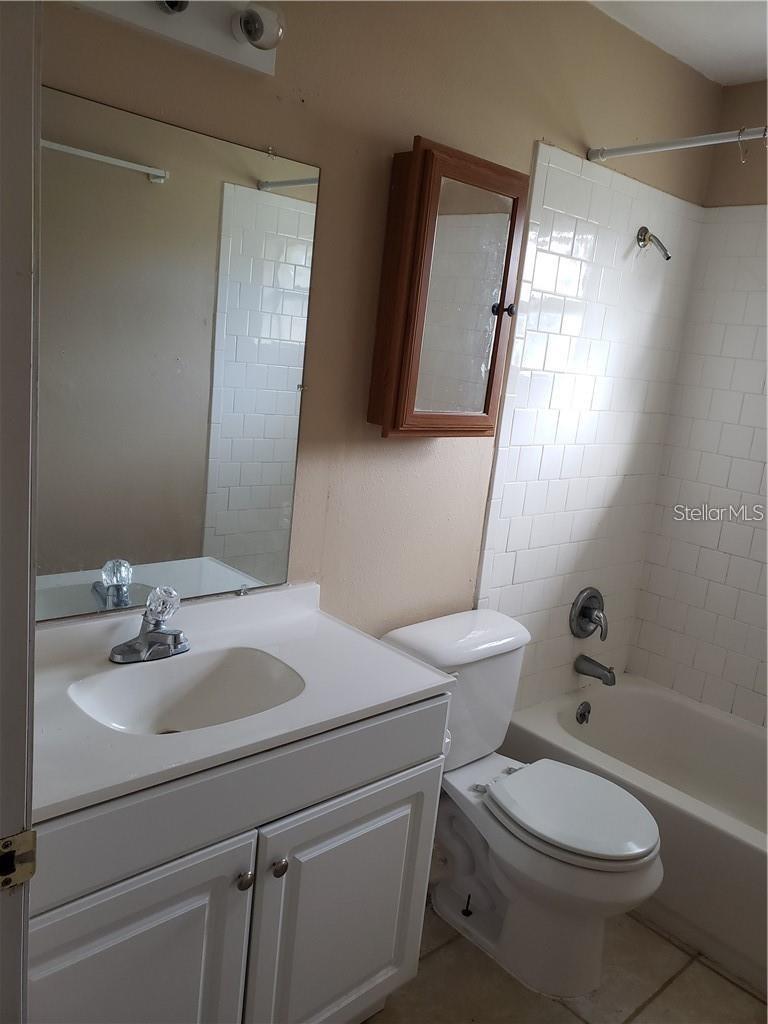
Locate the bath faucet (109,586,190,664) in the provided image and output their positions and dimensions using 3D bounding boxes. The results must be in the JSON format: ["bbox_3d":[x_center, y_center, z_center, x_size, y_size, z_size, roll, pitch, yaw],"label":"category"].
[{"bbox_3d":[-0.418,0.211,1.448,0.155,0.157,0.138,-5,15,-42],"label":"bath faucet"}]

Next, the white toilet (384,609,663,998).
[{"bbox_3d":[0.341,0.728,1.940,0.435,0.730,0.735,-5,15,-42],"label":"white toilet"}]

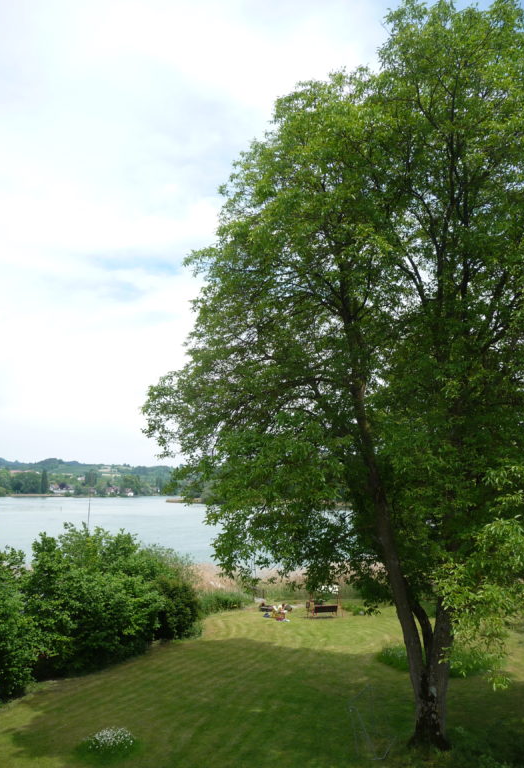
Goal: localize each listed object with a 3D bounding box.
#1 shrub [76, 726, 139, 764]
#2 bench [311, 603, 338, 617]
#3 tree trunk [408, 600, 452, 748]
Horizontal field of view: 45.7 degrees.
[{"bbox_3d":[-3.769,8.799,15.230,1.380,0.500,1.100,2,-10,-14],"label":"shrub"},{"bbox_3d":[3.560,12.593,34.891,1.480,0.740,0.580,1,-10,-4],"label":"bench"},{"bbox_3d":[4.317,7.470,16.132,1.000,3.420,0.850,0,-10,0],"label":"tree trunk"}]

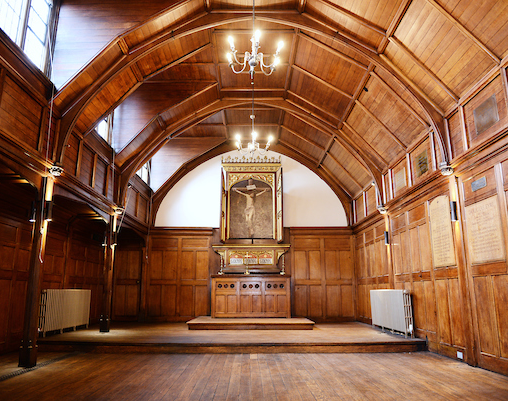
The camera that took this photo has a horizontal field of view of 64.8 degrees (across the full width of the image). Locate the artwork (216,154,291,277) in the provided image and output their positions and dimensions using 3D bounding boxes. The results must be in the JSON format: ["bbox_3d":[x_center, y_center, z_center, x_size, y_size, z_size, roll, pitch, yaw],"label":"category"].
[{"bbox_3d":[-0.066,0.418,11.097,2.050,3.289,0.590,0,-13,-1],"label":"artwork"}]

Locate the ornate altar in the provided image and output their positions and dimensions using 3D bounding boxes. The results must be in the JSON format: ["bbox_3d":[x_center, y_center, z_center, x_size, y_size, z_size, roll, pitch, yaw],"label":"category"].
[{"bbox_3d":[-0.062,0.930,10.931,2.112,4.360,0.678,0,-13,-1],"label":"ornate altar"}]

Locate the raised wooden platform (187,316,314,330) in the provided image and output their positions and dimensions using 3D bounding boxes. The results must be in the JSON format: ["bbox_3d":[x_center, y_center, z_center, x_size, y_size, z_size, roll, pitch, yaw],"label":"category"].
[{"bbox_3d":[-0.072,2.942,9.641,2.746,0.148,2.306,0,-13,-1],"label":"raised wooden platform"}]

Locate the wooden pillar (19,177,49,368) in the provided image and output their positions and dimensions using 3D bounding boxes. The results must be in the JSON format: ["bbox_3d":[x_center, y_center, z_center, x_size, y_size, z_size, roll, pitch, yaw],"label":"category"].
[{"bbox_3d":[-2.824,0.875,5.289,0.202,2.471,0.202,0,-13,-1],"label":"wooden pillar"}]

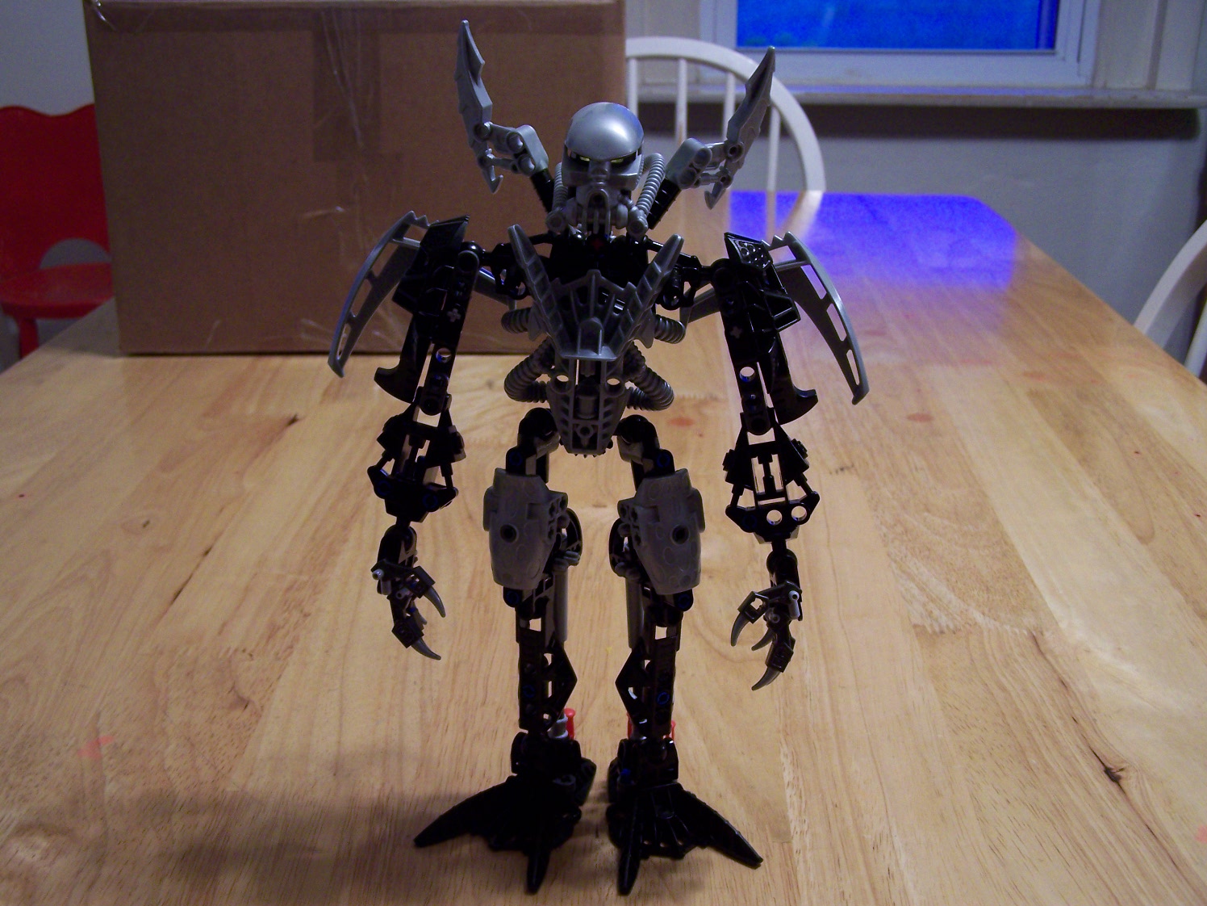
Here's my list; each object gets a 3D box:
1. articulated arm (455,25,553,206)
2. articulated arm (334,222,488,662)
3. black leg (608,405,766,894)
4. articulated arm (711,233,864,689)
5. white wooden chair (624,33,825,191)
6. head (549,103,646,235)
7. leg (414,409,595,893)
[{"bbox_3d":[-0.030,-0.102,0.389,0.028,0.050,0.028,0,21,0],"label":"articulated arm"},{"bbox_3d":[-0.061,-0.004,0.409,0.048,0.131,0.050,0,21,0],"label":"articulated arm"},{"bbox_3d":[0.026,0.061,0.425,0.052,0.141,0.072,0,21,0],"label":"black leg"},{"bbox_3d":[0.057,0.003,0.412,0.048,0.137,0.050,0,21,0],"label":"articulated arm"},{"bbox_3d":[0.061,-0.005,1.603,0.440,0.930,0.500,0,21,0],"label":"white wooden chair"},{"bbox_3d":[-0.002,-0.081,0.379,0.028,0.037,0.034,0,21,0],"label":"head"},{"bbox_3d":[-0.033,0.059,0.426,0.059,0.143,0.072,0,21,0],"label":"leg"}]

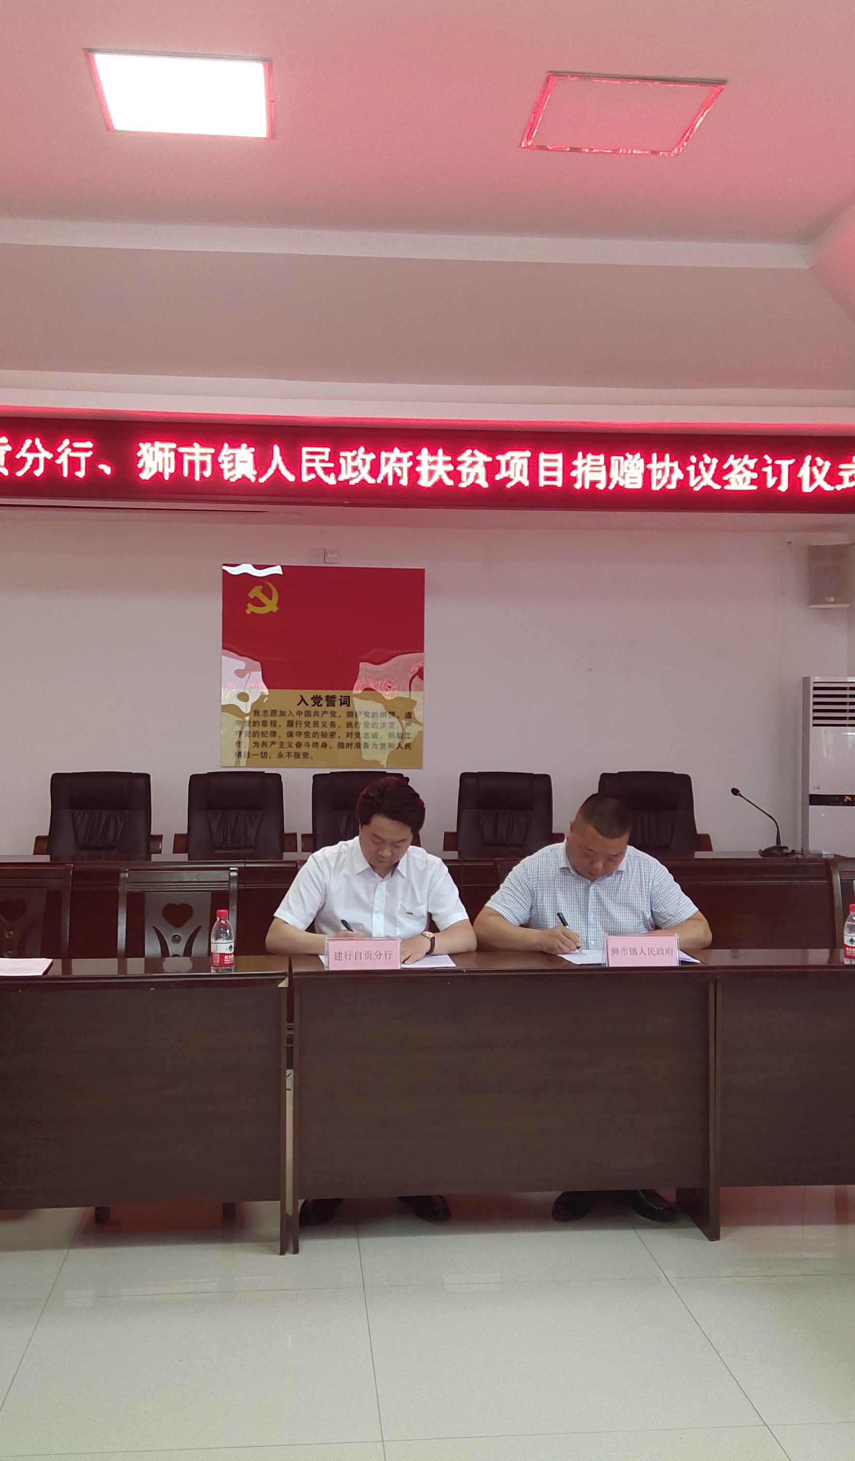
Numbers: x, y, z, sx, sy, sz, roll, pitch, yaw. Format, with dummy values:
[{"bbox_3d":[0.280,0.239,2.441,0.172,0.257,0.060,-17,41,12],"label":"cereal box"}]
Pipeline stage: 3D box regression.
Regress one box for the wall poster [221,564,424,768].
[{"bbox_3d":[-0.622,-0.380,8.468,1.215,1.205,0.020,0,0,-5],"label":"wall poster"}]

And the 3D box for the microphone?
[{"bbox_3d":[1.510,0.414,6.337,0.280,0.310,0.140,0,0,15],"label":"microphone"}]

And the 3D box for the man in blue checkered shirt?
[{"bbox_3d":[0.494,0.830,4.518,0.690,1.255,0.780,0,0,-5],"label":"man in blue checkered shirt"}]

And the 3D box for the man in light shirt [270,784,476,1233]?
[{"bbox_3d":[-0.187,0.799,4.457,0.630,1.310,0.780,0,0,-5],"label":"man in light shirt"}]

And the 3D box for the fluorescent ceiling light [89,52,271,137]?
[{"bbox_3d":[-0.816,-2.148,4.742,0.600,0.040,0.600,0,0,-5],"label":"fluorescent ceiling light"}]

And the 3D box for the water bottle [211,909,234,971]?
[{"bbox_3d":[-0.582,0.596,4.013,0.066,0.177,0.066,0,0,-5],"label":"water bottle"}]

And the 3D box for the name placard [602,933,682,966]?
[{"bbox_3d":[0.611,0.625,4.034,0.208,0.098,0.065,0,0,-5],"label":"name placard"}]

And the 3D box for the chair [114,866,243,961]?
[{"bbox_3d":[-0.783,0.948,4.338,0.430,0.985,0.530,0,0,-5],"label":"chair"}]

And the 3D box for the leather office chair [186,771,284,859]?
[{"bbox_3d":[-0.929,0.762,6.791,0.600,1.100,0.640,0,0,-5],"label":"leather office chair"}]

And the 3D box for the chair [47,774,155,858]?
[{"bbox_3d":[-1.552,0.760,6.626,0.600,1.110,0.620,0,0,-5],"label":"chair"}]

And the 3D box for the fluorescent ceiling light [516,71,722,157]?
[{"bbox_3d":[0.670,-2.172,4.959,0.600,0.050,0.600,0,0,-5],"label":"fluorescent ceiling light"}]

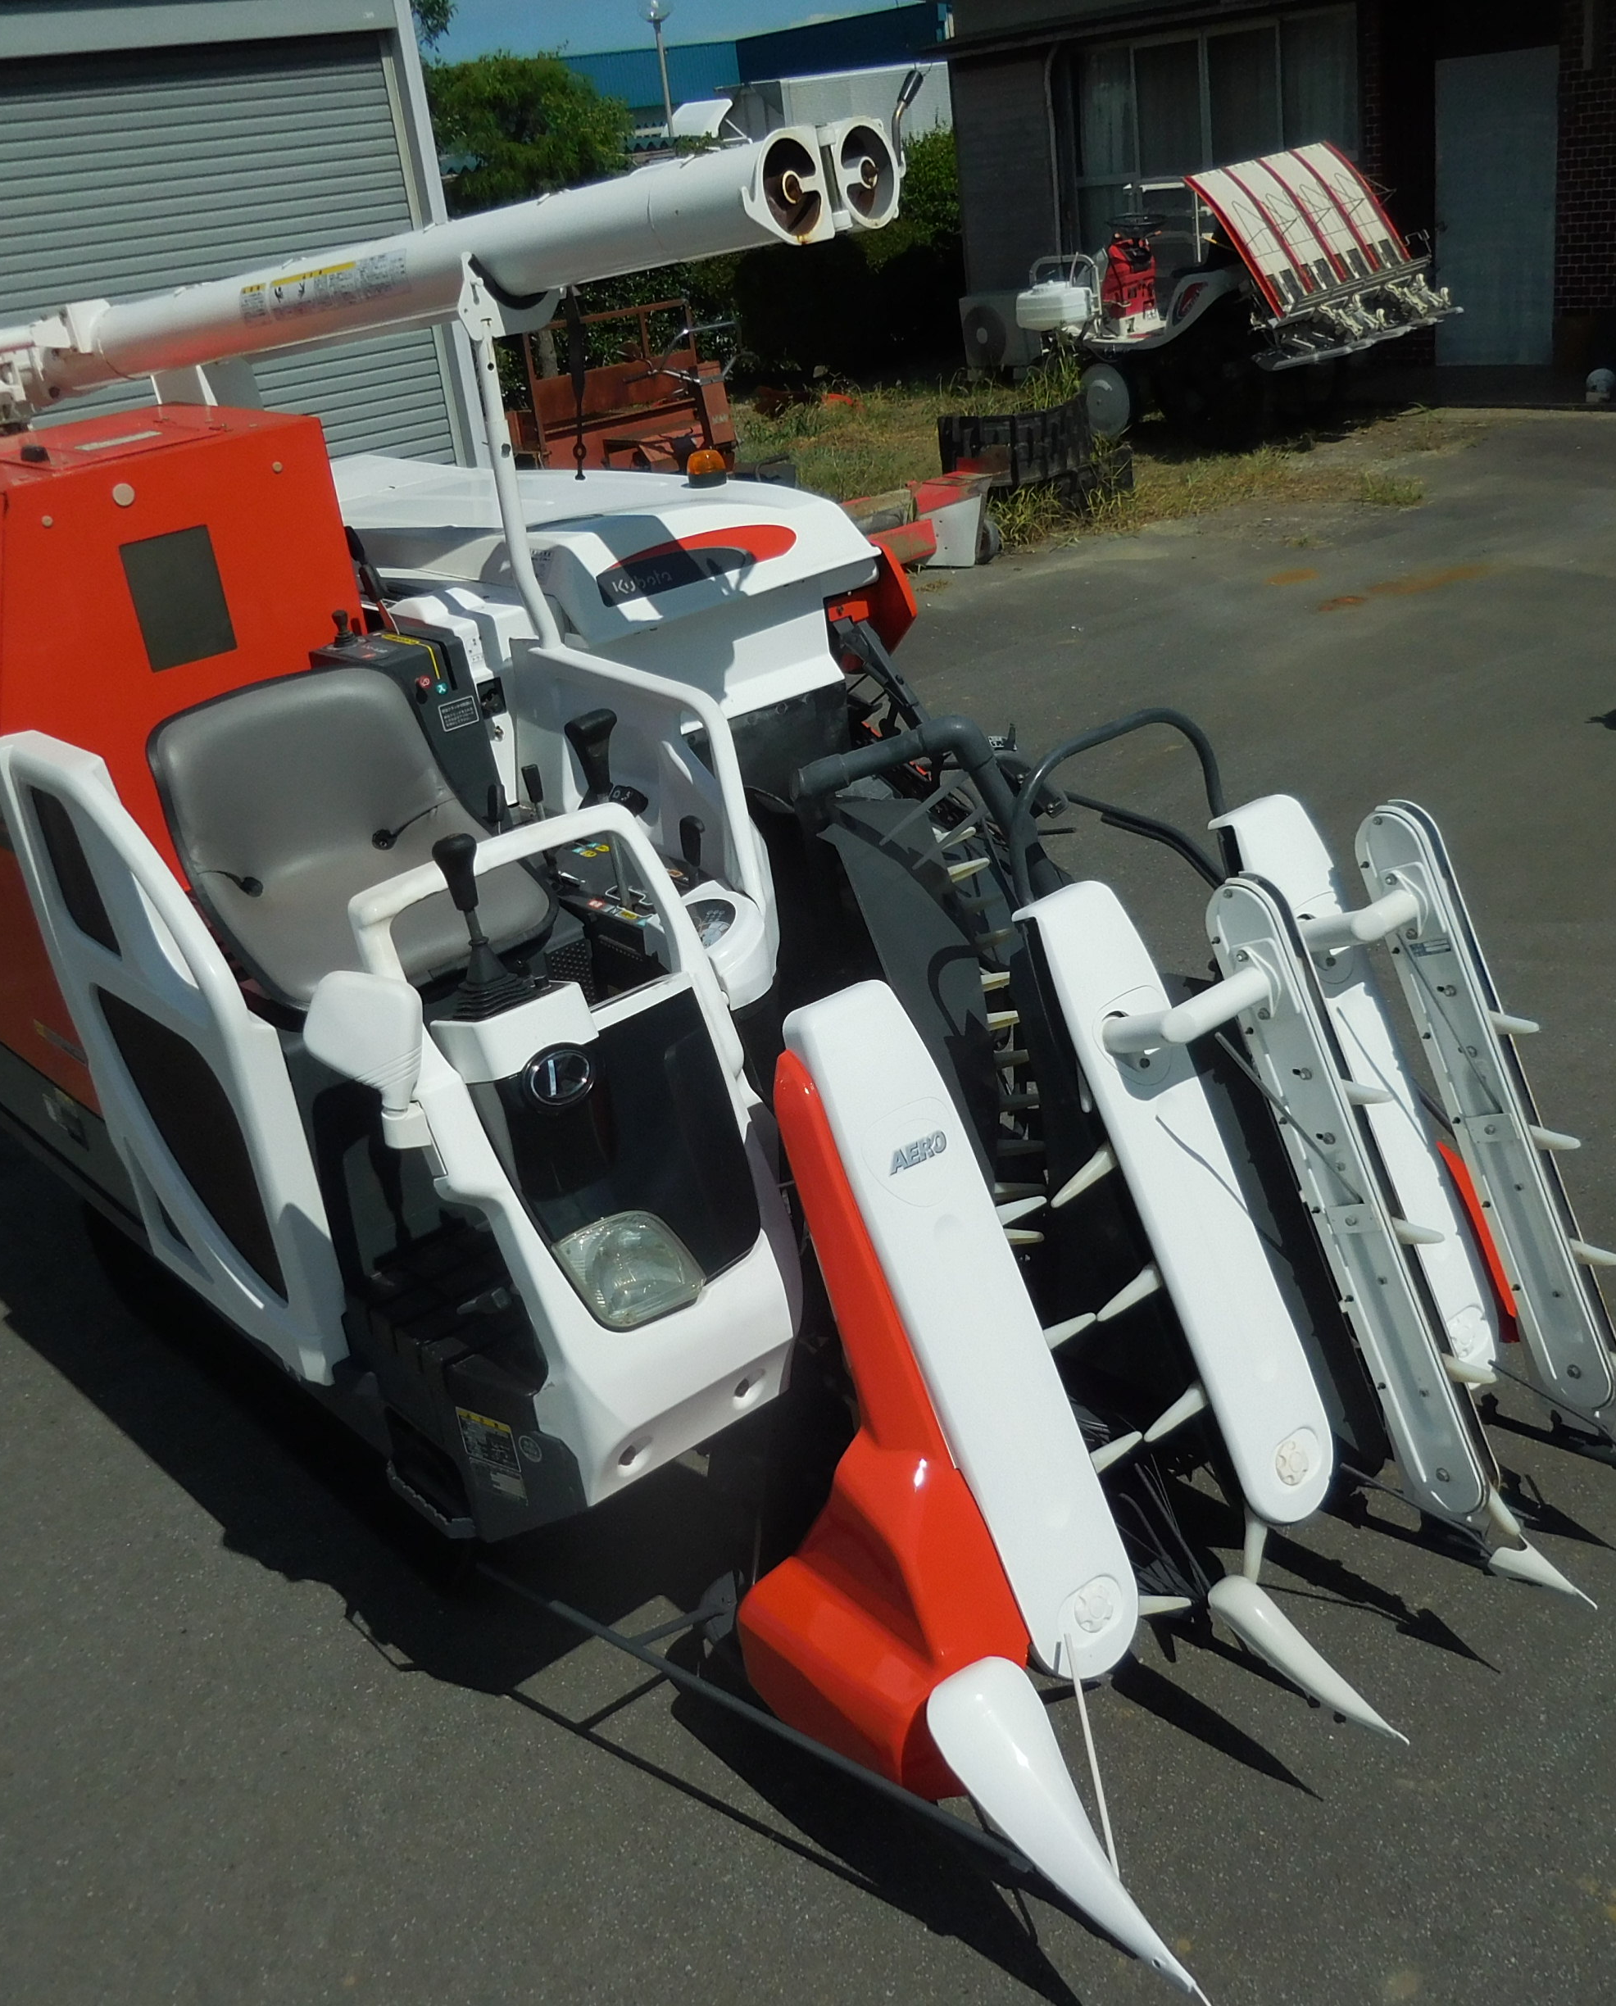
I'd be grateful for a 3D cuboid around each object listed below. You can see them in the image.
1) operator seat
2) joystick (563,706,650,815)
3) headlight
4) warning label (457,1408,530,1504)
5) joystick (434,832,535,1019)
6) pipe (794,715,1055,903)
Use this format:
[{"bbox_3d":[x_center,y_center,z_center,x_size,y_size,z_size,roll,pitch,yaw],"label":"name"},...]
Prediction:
[{"bbox_3d":[-0.688,-0.256,2.980,0.458,0.417,0.448,-24,27,-36],"label":"operator seat"},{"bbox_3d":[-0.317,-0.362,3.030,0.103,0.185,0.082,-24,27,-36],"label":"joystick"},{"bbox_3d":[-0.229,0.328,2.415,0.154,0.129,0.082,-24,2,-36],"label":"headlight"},{"bbox_3d":[-0.372,0.534,2.282,0.089,0.108,0.006,8,27,35],"label":"warning label"},{"bbox_3d":[-0.423,-0.111,2.514,0.098,0.232,0.098,-24,27,-36],"label":"joystick"},{"bbox_3d":[0.171,-0.217,2.570,0.340,0.258,0.206,-24,27,-36],"label":"pipe"}]

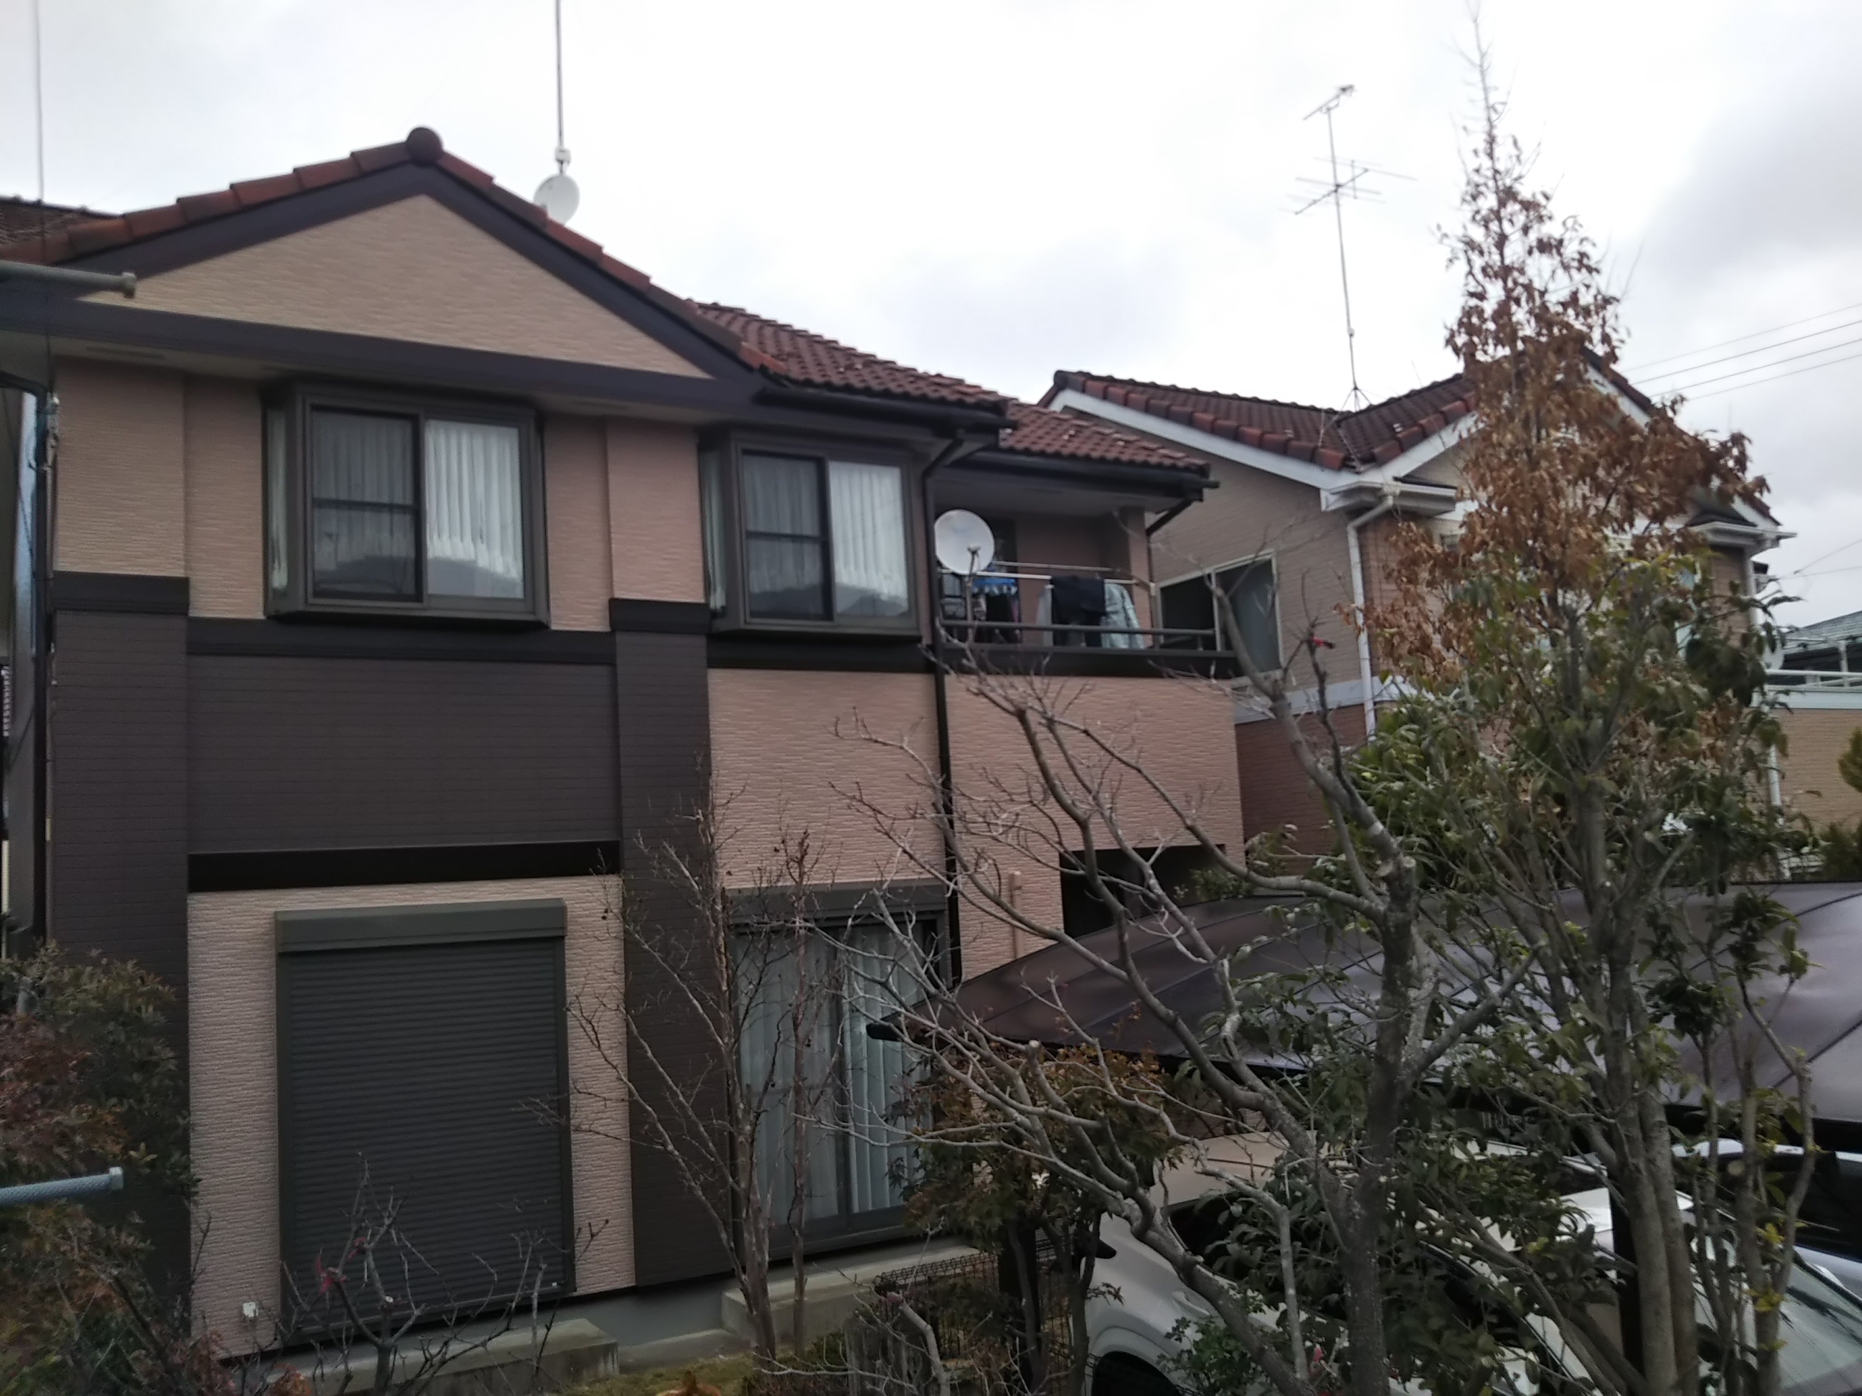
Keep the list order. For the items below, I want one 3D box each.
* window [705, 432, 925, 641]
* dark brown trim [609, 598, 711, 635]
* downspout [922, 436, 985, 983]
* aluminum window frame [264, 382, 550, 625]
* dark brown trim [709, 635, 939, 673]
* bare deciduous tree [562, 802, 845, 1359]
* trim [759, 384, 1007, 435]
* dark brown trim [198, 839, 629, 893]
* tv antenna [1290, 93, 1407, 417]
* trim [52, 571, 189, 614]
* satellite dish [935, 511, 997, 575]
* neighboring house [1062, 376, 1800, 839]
[{"bbox_3d":[-0.752,-1.103,11.044,1.610,1.350,0.280,1,-8,-30],"label":"window"},{"bbox_3d":[-1.756,-0.527,10.516,0.690,0.215,0.090,1,-7,-30],"label":"dark brown trim"},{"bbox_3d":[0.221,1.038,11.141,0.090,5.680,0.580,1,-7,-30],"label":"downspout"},{"bbox_3d":[-3.096,-1.150,9.744,1.675,1.380,0.280,1,-7,-30],"label":"aluminum window frame"},{"bbox_3d":[-0.720,-0.296,11.136,1.710,0.215,0.070,1,-7,-30],"label":"dark brown trim"},{"bbox_3d":[-1.330,2.293,9.609,1.600,3.200,1.400,-2,-6,-7],"label":"bare deciduous tree"},{"bbox_3d":[-0.299,-1.957,11.060,1.950,0.140,0.140,1,-8,-30],"label":"trim"},{"bbox_3d":[-3.010,0.983,9.494,2.477,0.208,0.080,1,-8,-30],"label":"dark brown trim"},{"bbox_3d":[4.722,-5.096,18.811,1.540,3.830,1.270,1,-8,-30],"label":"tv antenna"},{"bbox_3d":[-4.454,-0.580,8.887,0.685,0.215,0.090,1,-8,-30],"label":"trim"},{"bbox_3d":[0.243,-1.138,11.801,0.480,0.500,0.300,-2,-16,-9],"label":"satellite dish"},{"bbox_3d":[4.092,0.546,18.132,5.850,8.000,8.700,1,-7,-30],"label":"neighboring house"}]

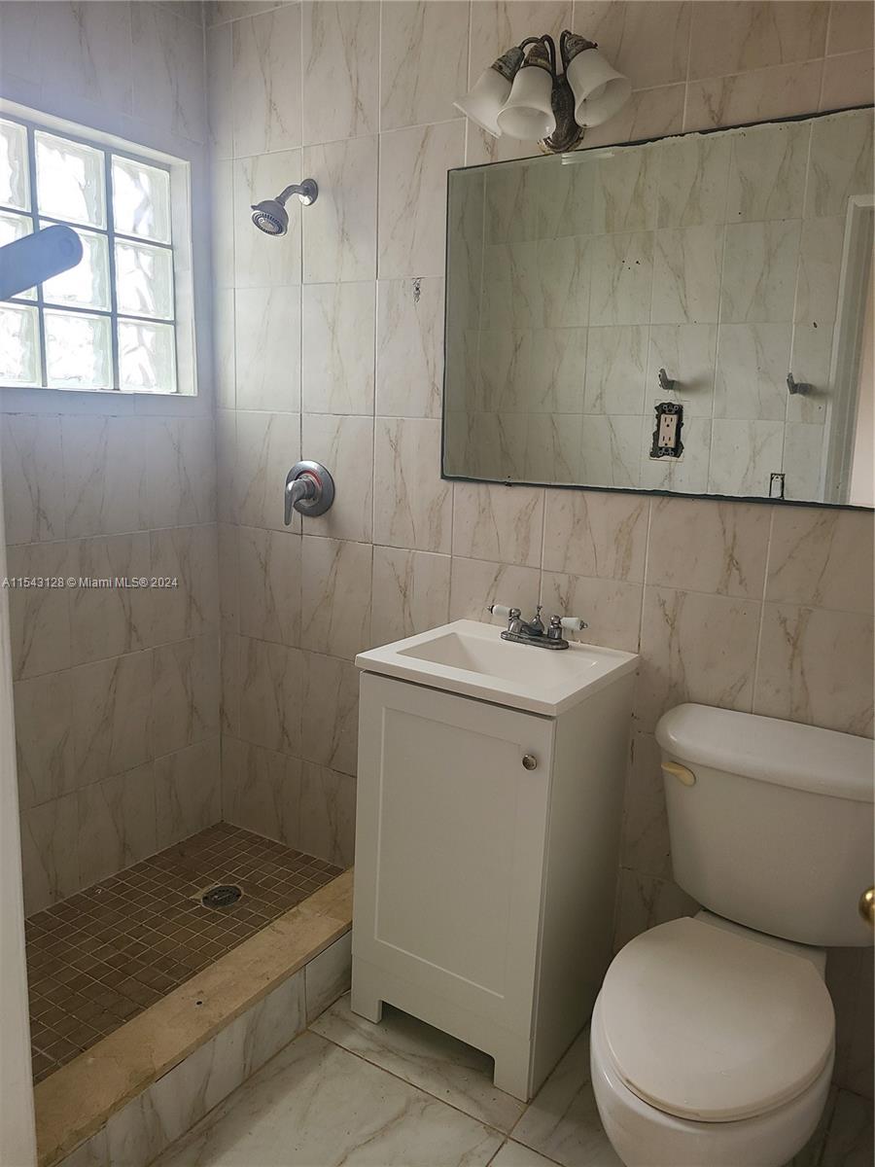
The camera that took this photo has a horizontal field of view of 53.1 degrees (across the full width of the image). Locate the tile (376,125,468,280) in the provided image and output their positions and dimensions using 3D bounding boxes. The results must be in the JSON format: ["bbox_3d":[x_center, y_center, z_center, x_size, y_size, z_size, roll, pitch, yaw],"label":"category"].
[{"bbox_3d":[-0.038,-0.904,2.080,0.248,0.333,0.010,9,14,33],"label":"tile"}]

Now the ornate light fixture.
[{"bbox_3d":[0.206,-1.010,1.775,0.398,0.227,0.222,9,14,32],"label":"ornate light fixture"}]

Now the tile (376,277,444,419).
[{"bbox_3d":[-0.048,-0.580,2.165,0.250,0.336,0.010,9,14,32],"label":"tile"}]

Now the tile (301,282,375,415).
[{"bbox_3d":[-0.257,-0.612,2.289,0.249,0.334,0.009,9,14,33],"label":"tile"}]

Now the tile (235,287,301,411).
[{"bbox_3d":[-0.461,-0.642,2.408,0.247,0.331,0.012,9,13,33],"label":"tile"}]

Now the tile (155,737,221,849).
[{"bbox_3d":[-0.767,0.644,2.712,0.010,0.299,0.246,9,14,32],"label":"tile"}]

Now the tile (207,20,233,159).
[{"bbox_3d":[-0.588,-1.333,2.392,0.088,0.336,0.010,9,14,32],"label":"tile"}]

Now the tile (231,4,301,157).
[{"bbox_3d":[-0.442,-1.304,2.292,0.249,0.334,0.009,9,14,33],"label":"tile"}]

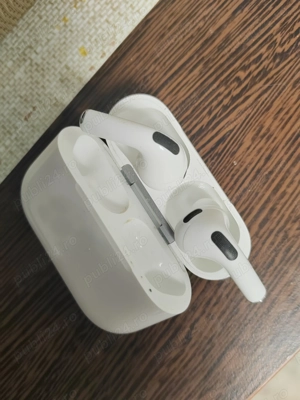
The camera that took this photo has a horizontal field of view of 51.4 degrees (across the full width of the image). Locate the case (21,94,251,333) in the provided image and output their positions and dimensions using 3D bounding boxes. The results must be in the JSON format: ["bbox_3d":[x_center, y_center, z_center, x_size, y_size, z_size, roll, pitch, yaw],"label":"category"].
[{"bbox_3d":[-0.006,0.005,0.096,0.054,0.035,0.061,-36,83,31],"label":"case"}]

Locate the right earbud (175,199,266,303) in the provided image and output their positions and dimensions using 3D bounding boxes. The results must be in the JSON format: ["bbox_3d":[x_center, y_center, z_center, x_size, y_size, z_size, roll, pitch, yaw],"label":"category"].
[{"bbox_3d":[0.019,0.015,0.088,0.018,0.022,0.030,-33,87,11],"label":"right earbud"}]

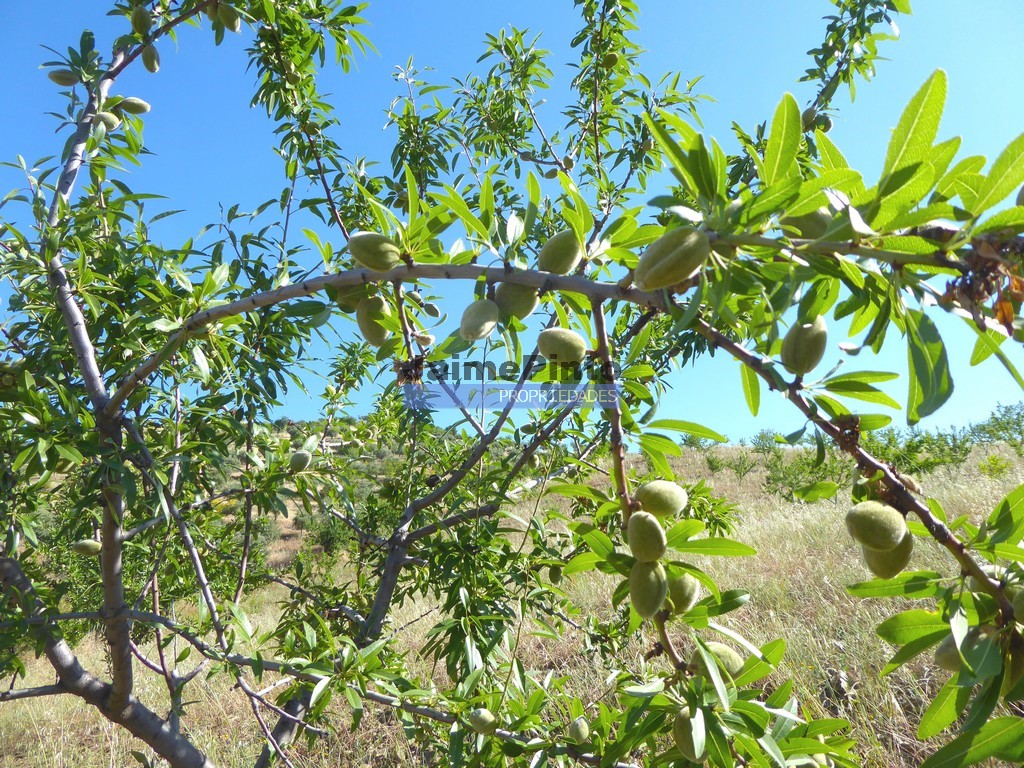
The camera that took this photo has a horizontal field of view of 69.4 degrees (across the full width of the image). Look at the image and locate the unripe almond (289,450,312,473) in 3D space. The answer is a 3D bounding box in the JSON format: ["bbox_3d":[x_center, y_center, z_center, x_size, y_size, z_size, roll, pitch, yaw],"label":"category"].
[{"bbox_3d":[-0.269,0.099,0.940,0.025,0.035,0.023,36,6,-10],"label":"unripe almond"}]

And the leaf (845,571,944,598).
[{"bbox_3d":[0.250,0.131,0.480,0.064,0.006,0.018,-2,35,-3],"label":"leaf"}]

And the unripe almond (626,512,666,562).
[{"bbox_3d":[0.101,0.115,0.555,0.028,0.040,0.027,-7,-3,0],"label":"unripe almond"}]

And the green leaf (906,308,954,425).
[{"bbox_3d":[0.243,-0.010,0.430,0.025,0.067,0.011,-5,0,17],"label":"green leaf"}]

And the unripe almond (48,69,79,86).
[{"bbox_3d":[-0.576,-0.394,0.950,0.038,0.021,0.025,1,19,-32],"label":"unripe almond"}]

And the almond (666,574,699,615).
[{"bbox_3d":[0.132,0.164,0.580,0.028,0.039,0.027,36,-32,19],"label":"almond"}]

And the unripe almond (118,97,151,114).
[{"bbox_3d":[-0.486,-0.358,0.950,0.041,0.022,0.022,10,0,-12],"label":"unripe almond"}]

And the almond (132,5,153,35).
[{"bbox_3d":[-0.475,-0.466,0.950,0.024,0.038,0.022,-16,-3,-9],"label":"almond"}]

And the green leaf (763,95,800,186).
[{"bbox_3d":[0.152,-0.138,0.420,0.021,0.058,0.006,11,-6,6],"label":"green leaf"}]

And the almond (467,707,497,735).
[{"bbox_3d":[-0.030,0.347,0.760,0.036,0.025,0.023,50,-22,-24],"label":"almond"}]

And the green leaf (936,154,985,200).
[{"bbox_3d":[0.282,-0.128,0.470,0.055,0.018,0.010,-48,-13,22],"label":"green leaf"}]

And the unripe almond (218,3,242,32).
[{"bbox_3d":[-0.366,-0.475,0.960,0.023,0.041,0.021,-37,-3,-6],"label":"unripe almond"}]

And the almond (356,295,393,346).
[{"bbox_3d":[-0.106,-0.049,0.575,0.025,0.040,0.025,-12,-3,0],"label":"almond"}]

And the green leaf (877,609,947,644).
[{"bbox_3d":[0.257,0.156,0.475,0.056,0.021,0.007,-7,-22,-18],"label":"green leaf"}]

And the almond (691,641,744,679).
[{"bbox_3d":[0.153,0.206,0.550,0.041,0.028,0.027,15,-16,8],"label":"almond"}]

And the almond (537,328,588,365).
[{"bbox_3d":[0.039,-0.029,0.570,0.041,0.028,0.027,16,0,0],"label":"almond"}]

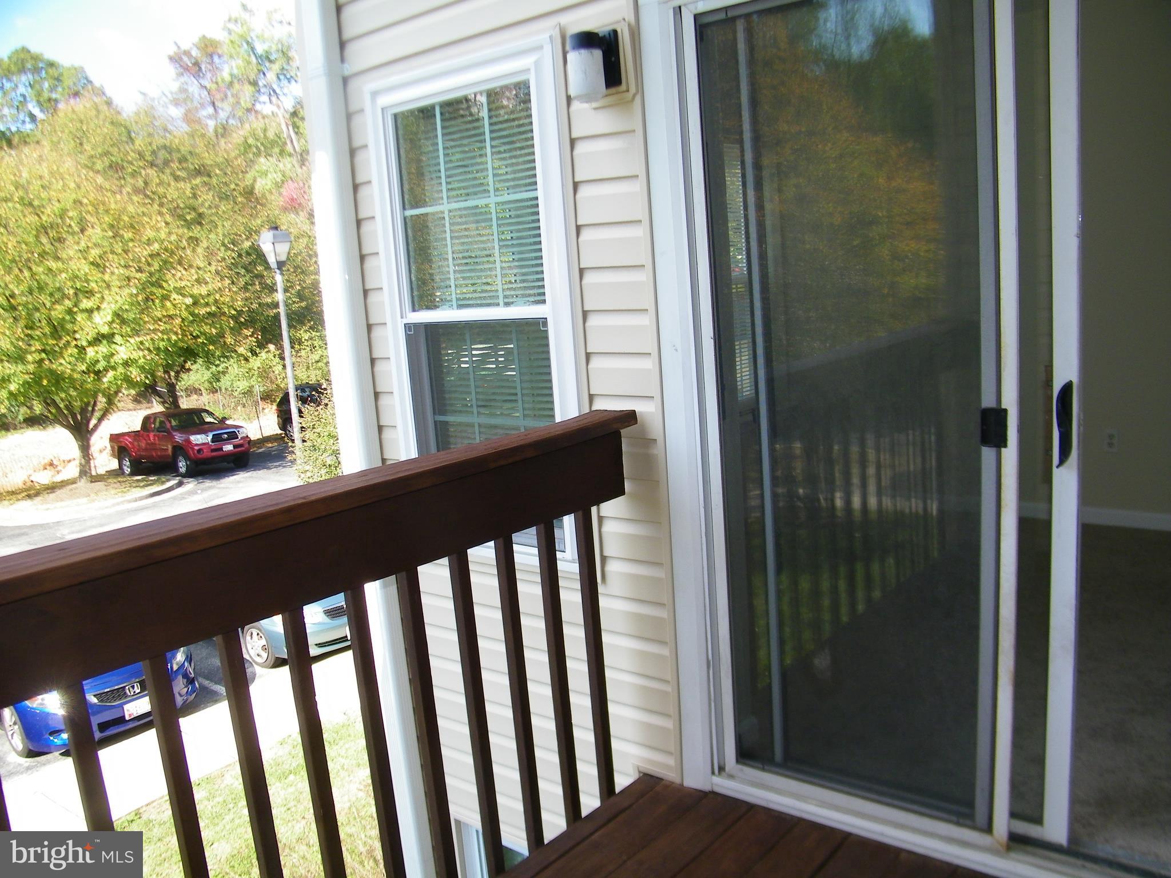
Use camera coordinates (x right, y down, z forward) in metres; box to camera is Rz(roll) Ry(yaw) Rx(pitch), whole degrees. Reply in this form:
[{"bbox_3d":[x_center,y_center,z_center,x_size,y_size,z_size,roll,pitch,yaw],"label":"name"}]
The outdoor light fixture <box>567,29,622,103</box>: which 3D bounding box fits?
[{"bbox_3d":[0.008,-0.920,2.345,0.110,0.170,0.130,3,12,39],"label":"outdoor light fixture"}]

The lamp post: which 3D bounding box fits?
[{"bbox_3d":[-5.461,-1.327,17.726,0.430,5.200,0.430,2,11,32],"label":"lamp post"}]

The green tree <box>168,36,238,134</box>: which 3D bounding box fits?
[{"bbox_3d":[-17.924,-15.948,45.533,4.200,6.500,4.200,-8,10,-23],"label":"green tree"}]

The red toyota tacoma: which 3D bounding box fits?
[{"bbox_3d":[-11.480,0.060,26.700,5.250,1.780,1.900,-1,9,40],"label":"red toyota tacoma"}]

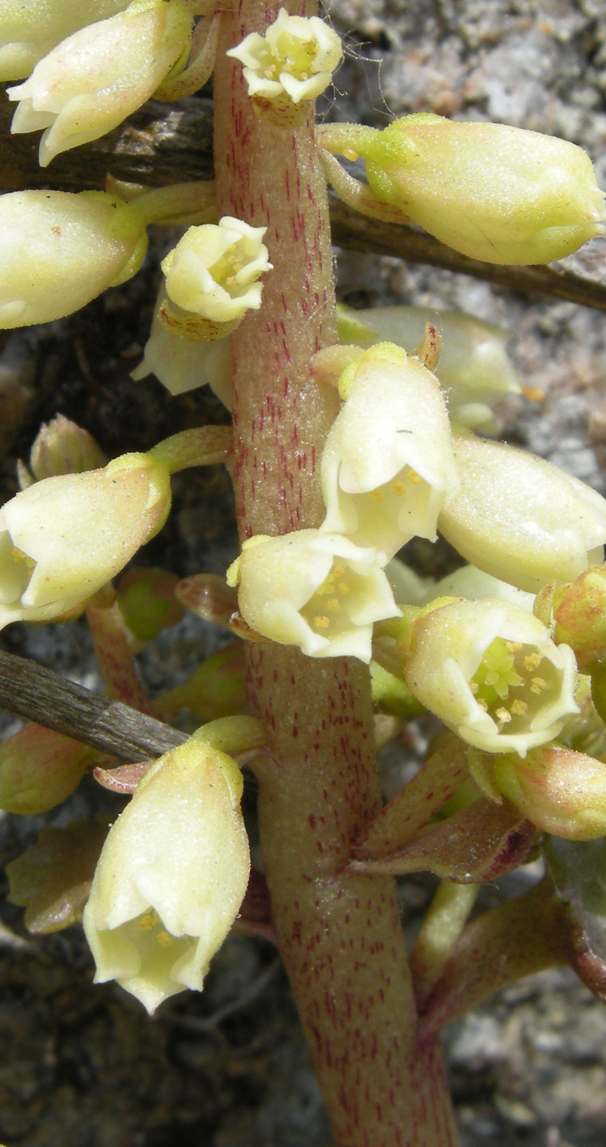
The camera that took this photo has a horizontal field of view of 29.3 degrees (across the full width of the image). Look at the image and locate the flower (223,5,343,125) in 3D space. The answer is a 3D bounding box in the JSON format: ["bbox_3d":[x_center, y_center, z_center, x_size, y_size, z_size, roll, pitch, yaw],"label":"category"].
[{"bbox_3d":[-0.001,-0.017,0.041,0.004,0.004,0.004,-3,1,0],"label":"flower"}]

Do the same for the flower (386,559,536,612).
[{"bbox_3d":[0.007,0.002,0.050,0.008,0.005,0.005,28,6,-18],"label":"flower"}]

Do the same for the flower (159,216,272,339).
[{"bbox_3d":[-0.004,-0.011,0.043,0.004,0.004,0.005,-13,4,-29],"label":"flower"}]

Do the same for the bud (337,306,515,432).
[{"bbox_3d":[0.005,-0.009,0.051,0.008,0.004,0.004,15,9,-18],"label":"bud"}]

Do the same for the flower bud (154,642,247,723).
[{"bbox_3d":[-0.003,0.005,0.051,0.005,0.003,0.003,-28,21,6],"label":"flower bud"}]

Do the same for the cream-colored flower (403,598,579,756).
[{"bbox_3d":[0.006,0.003,0.043,0.005,0.005,0.007,-7,13,-17],"label":"cream-colored flower"}]

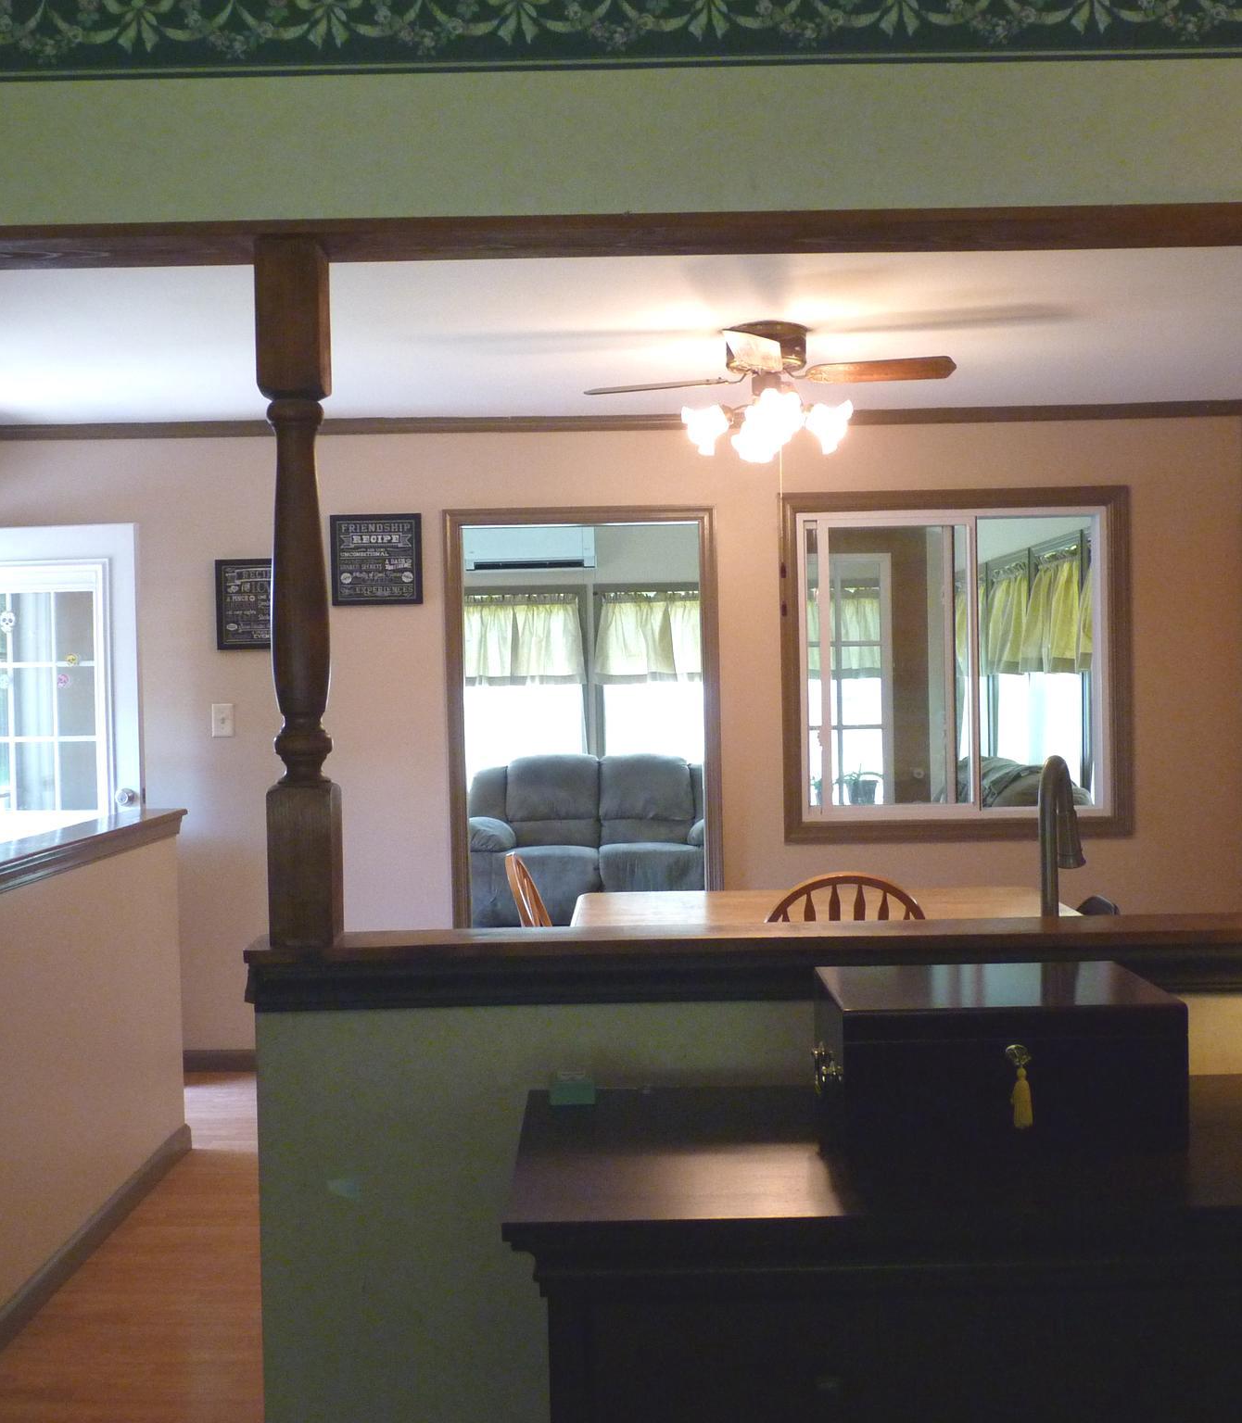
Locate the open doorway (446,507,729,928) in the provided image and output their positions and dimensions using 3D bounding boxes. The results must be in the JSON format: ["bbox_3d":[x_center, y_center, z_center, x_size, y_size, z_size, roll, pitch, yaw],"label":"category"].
[{"bbox_3d":[-0.132,0.280,5.596,1.020,2.090,0.140,-1,1,0],"label":"open doorway"}]

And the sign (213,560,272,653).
[{"bbox_3d":[-1.343,-0.399,5.524,0.340,0.340,0.022,-1,1,0],"label":"sign"}]

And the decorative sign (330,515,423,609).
[{"bbox_3d":[-0.912,-0.566,5.520,0.340,0.340,0.022,-1,1,0],"label":"decorative sign"}]

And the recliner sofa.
[{"bbox_3d":[-0.112,0.771,8.985,1.620,0.990,0.970,-1,1,0],"label":"recliner sofa"}]

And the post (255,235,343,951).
[{"bbox_3d":[-0.464,-0.168,2.136,0.090,1.000,0.090,-1,1,0],"label":"post"}]

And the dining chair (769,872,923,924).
[{"bbox_3d":[0.576,0.871,3.975,0.450,0.935,0.500,-1,1,0],"label":"dining chair"}]

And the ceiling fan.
[{"bbox_3d":[0.417,-0.906,4.264,1.070,0.390,1.070,-1,1,12],"label":"ceiling fan"}]

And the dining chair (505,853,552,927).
[{"bbox_3d":[-0.074,0.879,4.296,0.500,0.935,0.450,-1,1,9],"label":"dining chair"}]

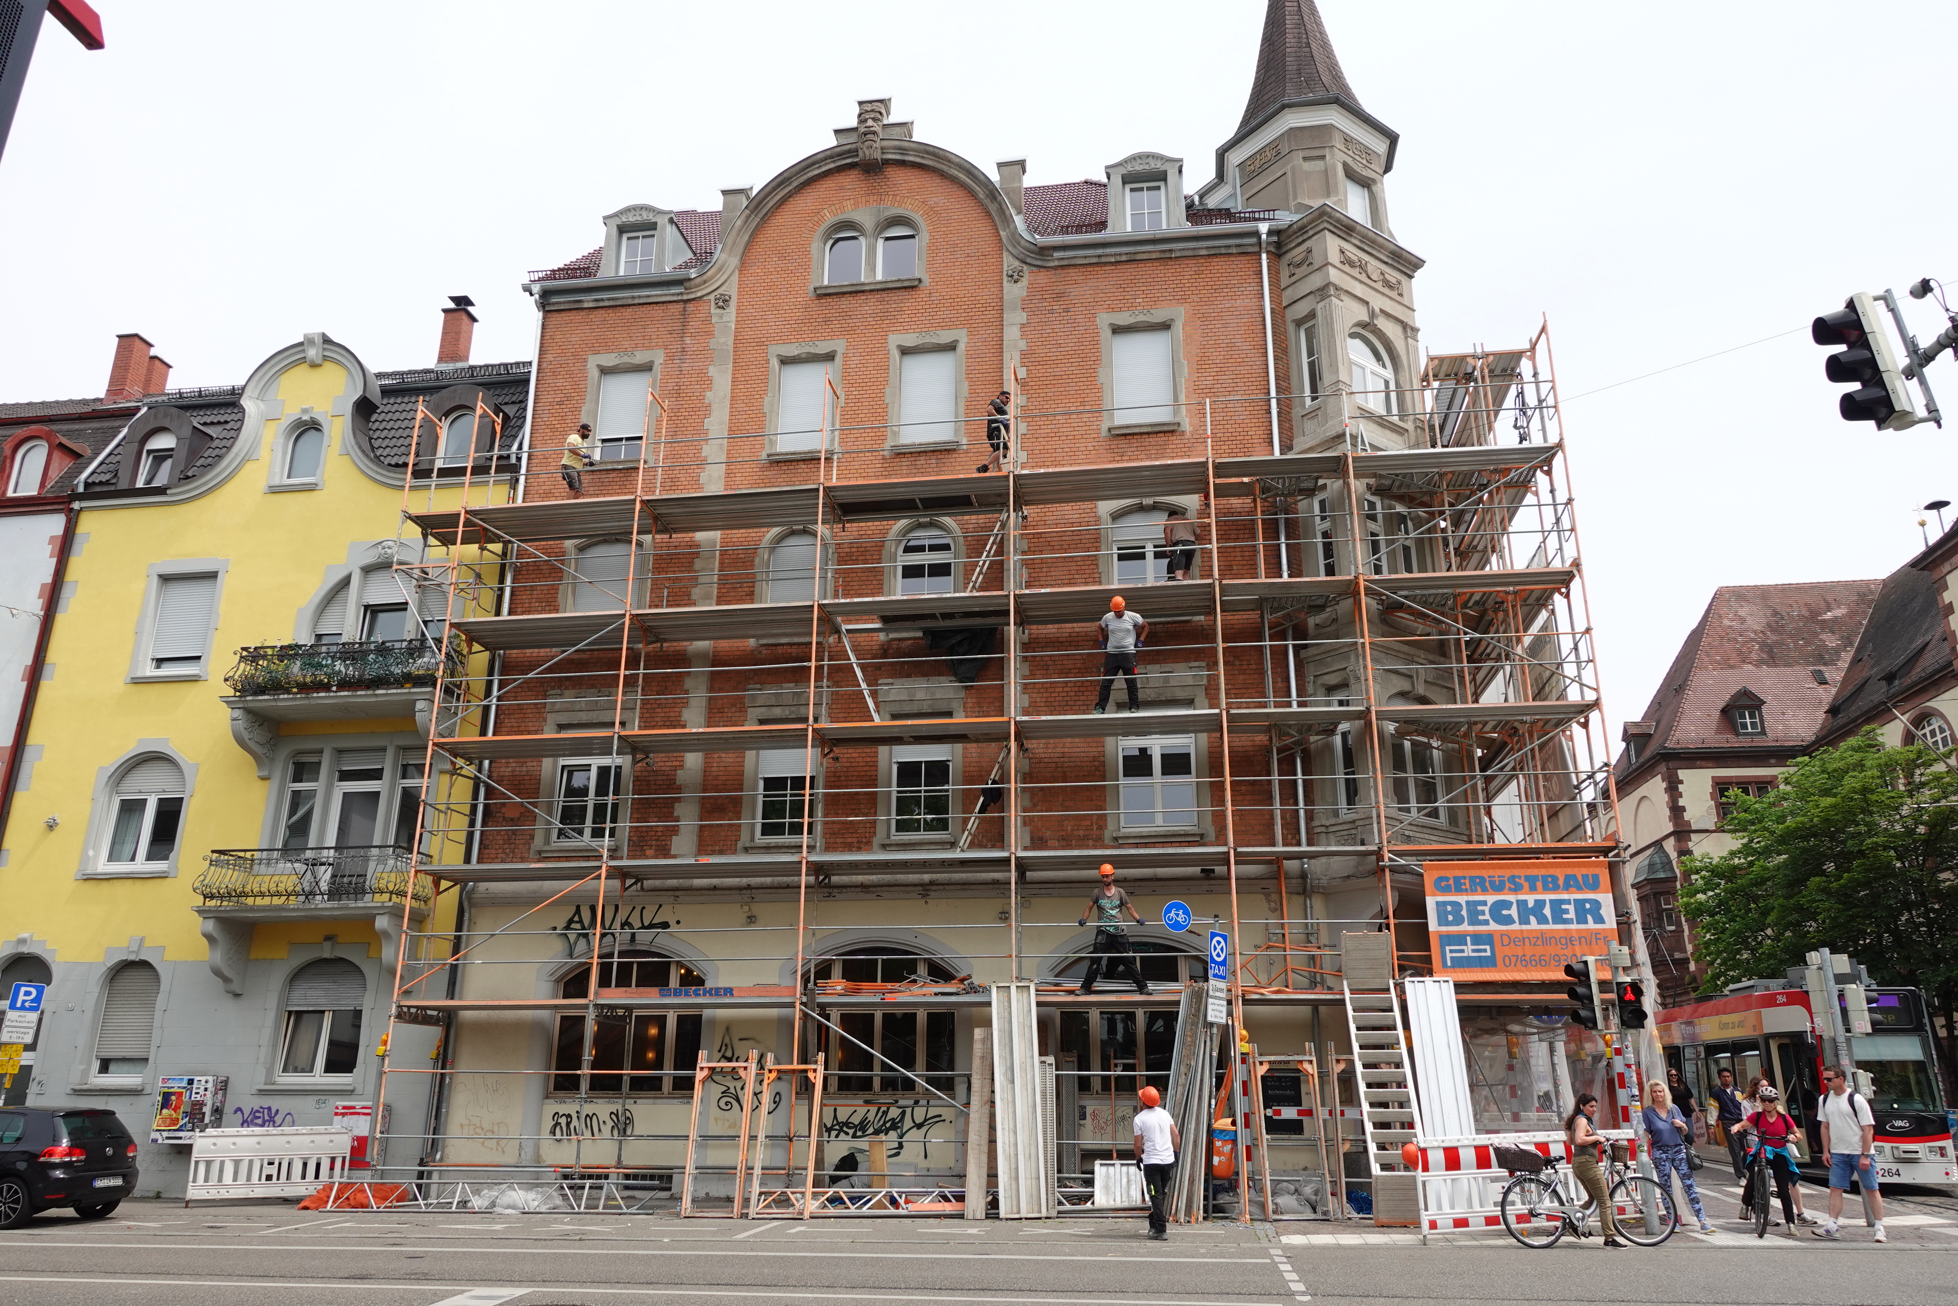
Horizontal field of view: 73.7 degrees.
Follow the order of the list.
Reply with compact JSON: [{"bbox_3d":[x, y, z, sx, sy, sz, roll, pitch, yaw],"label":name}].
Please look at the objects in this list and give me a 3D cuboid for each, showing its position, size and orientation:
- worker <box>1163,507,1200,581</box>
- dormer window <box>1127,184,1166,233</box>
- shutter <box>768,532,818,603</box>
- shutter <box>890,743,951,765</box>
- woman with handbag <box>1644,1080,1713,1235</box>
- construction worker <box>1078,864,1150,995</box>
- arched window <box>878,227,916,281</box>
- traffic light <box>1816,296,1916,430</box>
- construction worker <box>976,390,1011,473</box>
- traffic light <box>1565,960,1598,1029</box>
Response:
[{"bbox_3d":[3.211,-1.576,20.616,0.600,1.660,0.550,-1,-18,3],"label":"worker"},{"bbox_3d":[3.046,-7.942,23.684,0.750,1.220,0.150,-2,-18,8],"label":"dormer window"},{"bbox_3d":[-3.113,-1.244,22.142,0.980,1.780,0.180,-2,-19,8],"label":"shutter"},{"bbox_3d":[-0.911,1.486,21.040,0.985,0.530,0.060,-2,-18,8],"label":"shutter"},{"bbox_3d":[8.241,5.884,15.388,0.620,1.671,0.380,-9,-20,25],"label":"woman with handbag"},{"bbox_3d":[1.900,3.889,18.385,1.000,1.830,0.500,-2,-18,8],"label":"construction worker"},{"bbox_3d":[-1.493,-7.334,23.909,0.750,1.150,0.180,-2,-19,8],"label":"arched window"},{"bbox_3d":[5.316,-1.740,7.854,0.340,0.800,0.280,-12,-14,17],"label":"traffic light"},{"bbox_3d":[0.274,-3.504,21.269,0.600,1.720,0.520,-6,-19,19],"label":"construction worker"},{"bbox_3d":[7.526,4.245,16.237,0.340,0.880,0.250,0,-18,0],"label":"traffic light"}]

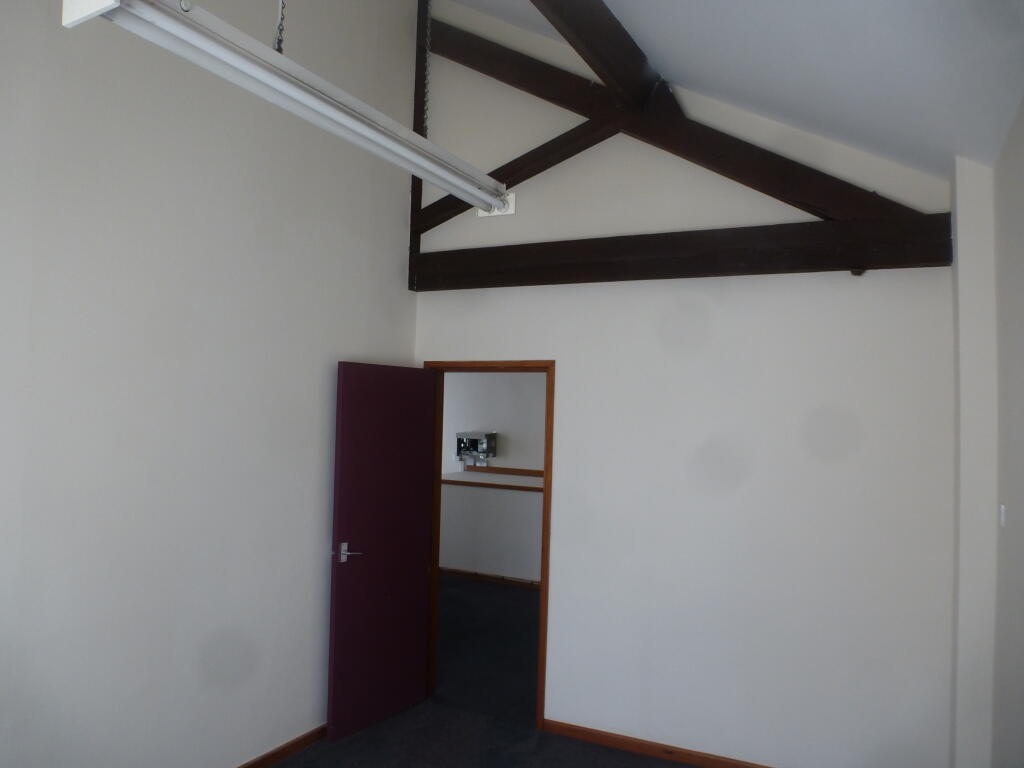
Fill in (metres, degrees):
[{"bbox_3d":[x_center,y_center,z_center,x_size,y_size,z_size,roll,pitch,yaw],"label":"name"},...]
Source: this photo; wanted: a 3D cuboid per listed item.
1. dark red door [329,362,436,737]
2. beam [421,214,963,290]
[{"bbox_3d":[-0.720,0.886,4.017,0.045,1.981,0.742,0,-3,33],"label":"dark red door"},{"bbox_3d":[0.695,-0.668,3.805,2.843,0.226,0.110,0,-3,24],"label":"beam"}]

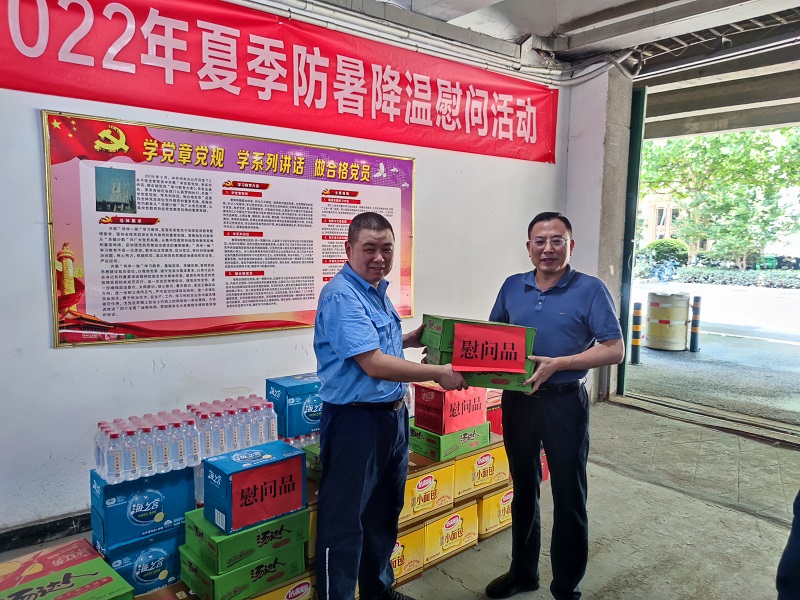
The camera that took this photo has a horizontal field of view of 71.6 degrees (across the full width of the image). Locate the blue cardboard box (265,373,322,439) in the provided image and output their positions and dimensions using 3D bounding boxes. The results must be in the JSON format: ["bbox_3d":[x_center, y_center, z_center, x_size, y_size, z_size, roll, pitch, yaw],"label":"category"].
[{"bbox_3d":[-0.449,0.496,2.693,0.328,0.224,0.208,-3,6,-37],"label":"blue cardboard box"}]

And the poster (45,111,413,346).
[{"bbox_3d":[-0.858,-0.412,3.583,2.395,1.219,0.030,-3,6,-36],"label":"poster"}]

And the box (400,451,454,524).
[{"bbox_3d":[0.038,0.926,2.805,0.383,0.245,0.285,-3,6,-37],"label":"box"}]

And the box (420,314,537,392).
[{"bbox_3d":[0.309,0.212,2.277,0.385,0.250,0.293,6,0,-13],"label":"box"}]

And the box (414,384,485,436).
[{"bbox_3d":[0.277,0.559,2.980,0.339,0.217,0.209,-4,7,-43],"label":"box"}]

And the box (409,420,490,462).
[{"bbox_3d":[0.253,0.729,3.007,0.384,0.128,0.287,-4,6,-41],"label":"box"}]

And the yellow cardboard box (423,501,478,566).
[{"bbox_3d":[0.179,1.181,2.931,0.383,0.245,0.285,-4,6,-39],"label":"yellow cardboard box"}]

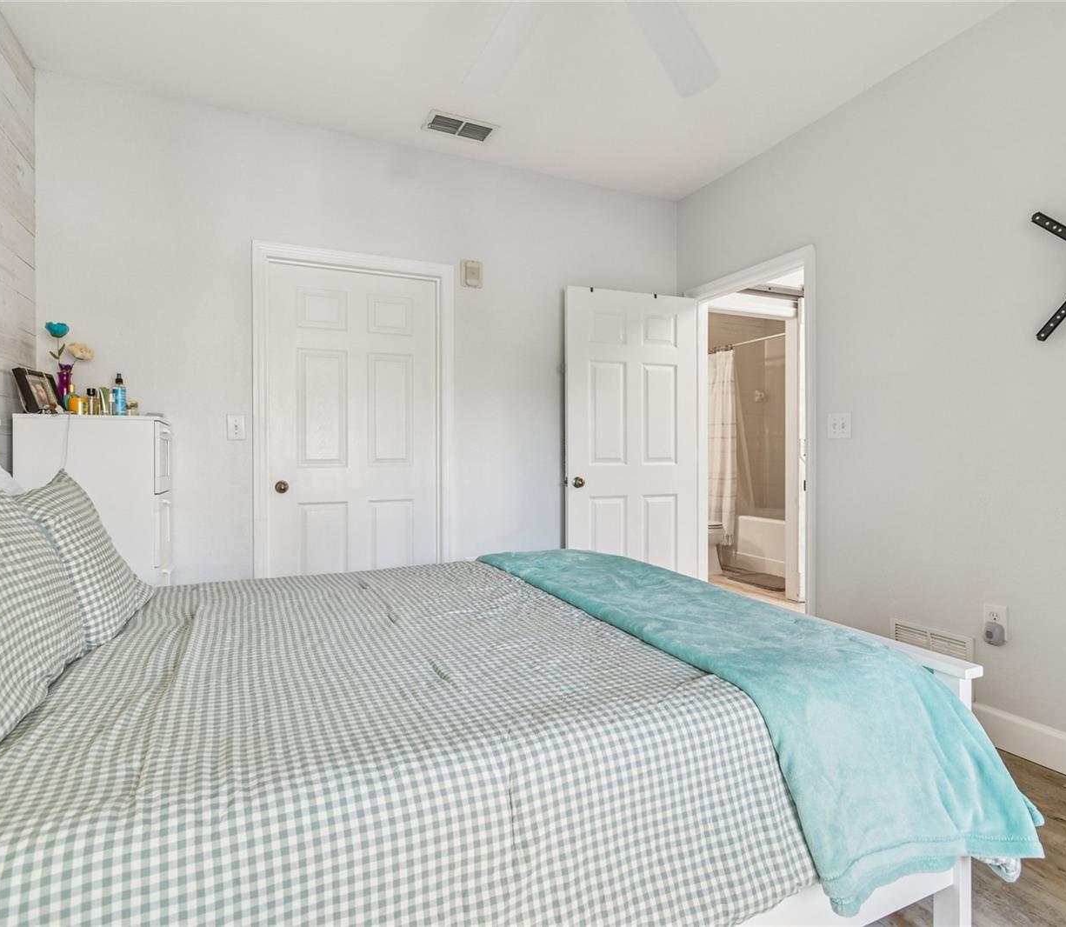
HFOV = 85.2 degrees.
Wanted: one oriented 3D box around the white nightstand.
[{"bbox_3d":[-1.808,0.433,2.448,0.485,1.243,0.380,0,1,-26],"label":"white nightstand"}]

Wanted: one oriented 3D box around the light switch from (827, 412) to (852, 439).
[{"bbox_3d":[1.444,-0.176,2.729,0.018,0.118,0.118,0,1,-26],"label":"light switch"}]

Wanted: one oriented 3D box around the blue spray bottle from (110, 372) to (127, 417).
[{"bbox_3d":[-1.746,-0.281,2.449,0.055,0.185,0.057,1,1,42],"label":"blue spray bottle"}]

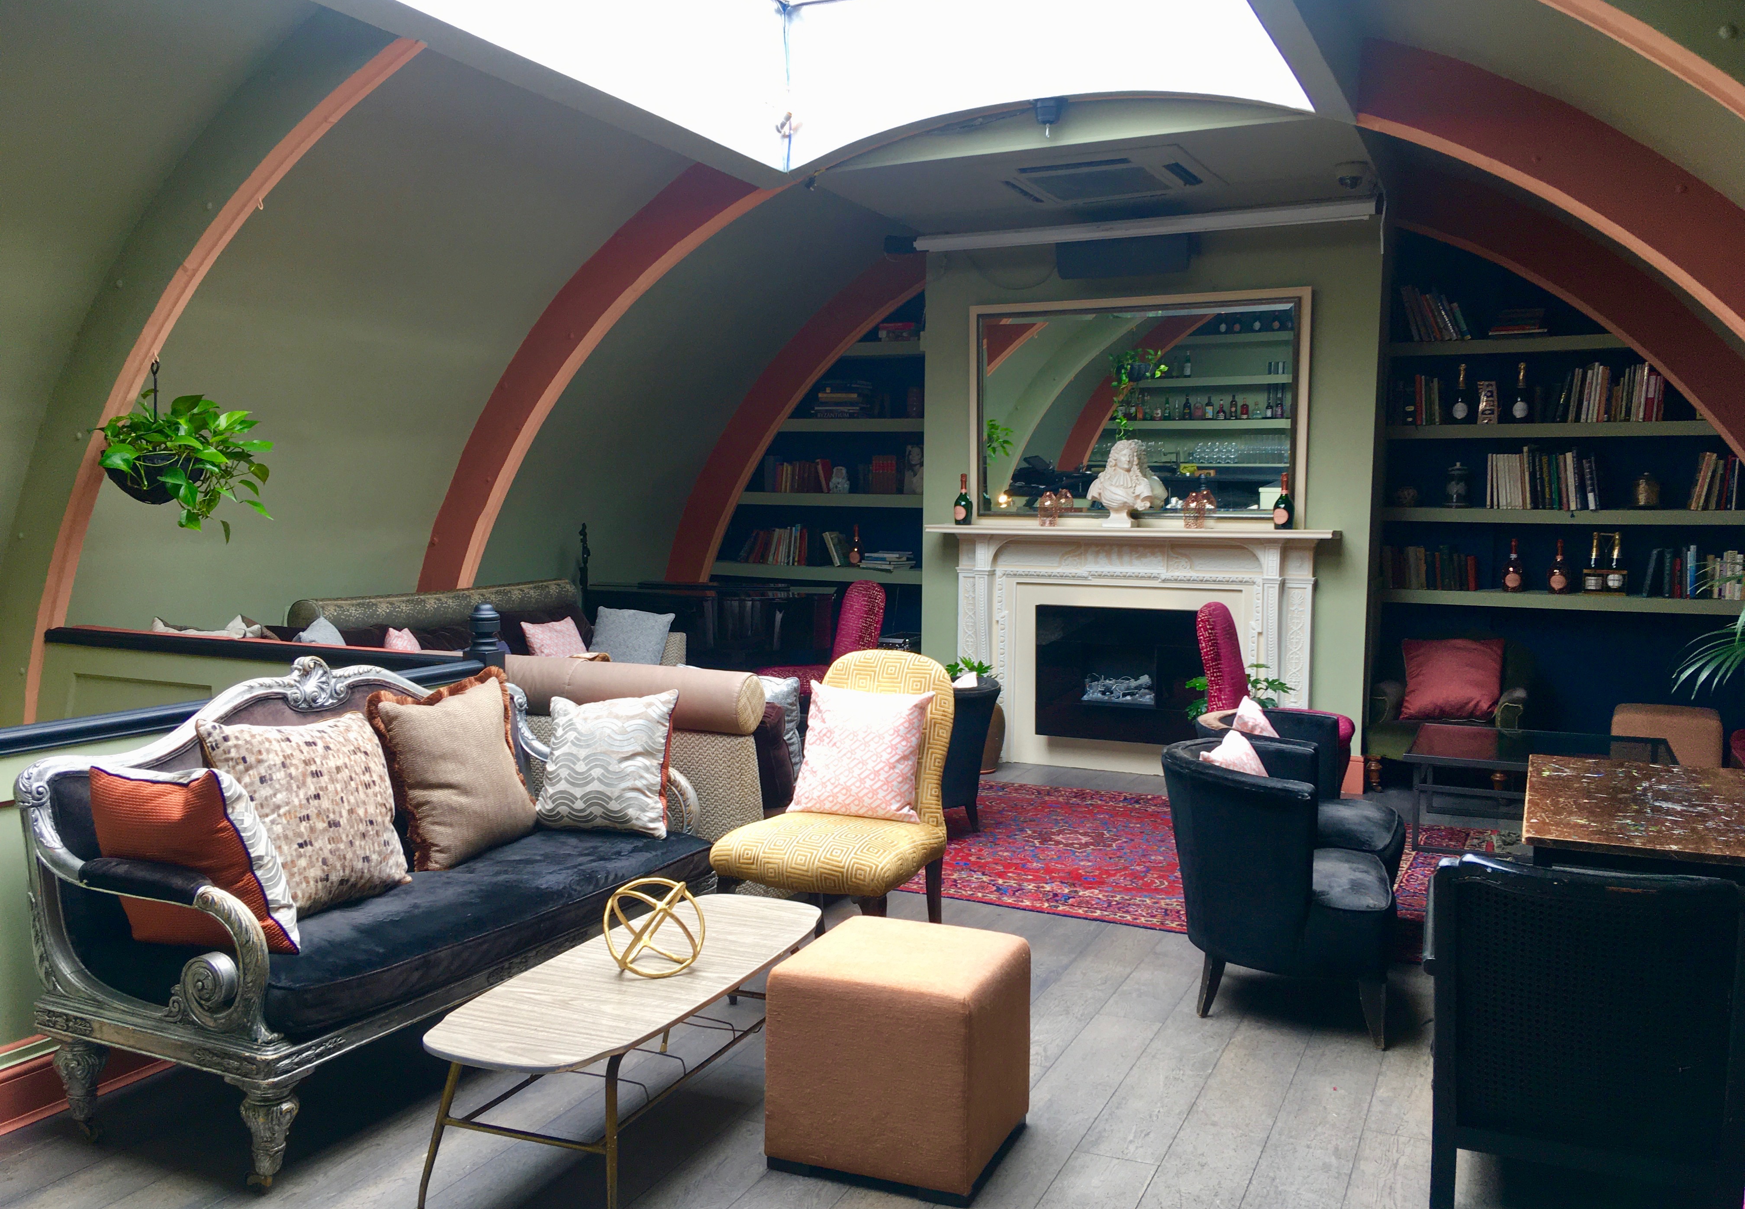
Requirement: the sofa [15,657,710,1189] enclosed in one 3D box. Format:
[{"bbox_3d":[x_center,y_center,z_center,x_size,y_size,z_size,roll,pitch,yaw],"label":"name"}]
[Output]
[{"bbox_3d":[-1.275,0.695,4.221,0.806,1.043,1.975,2,5,25],"label":"sofa"}]

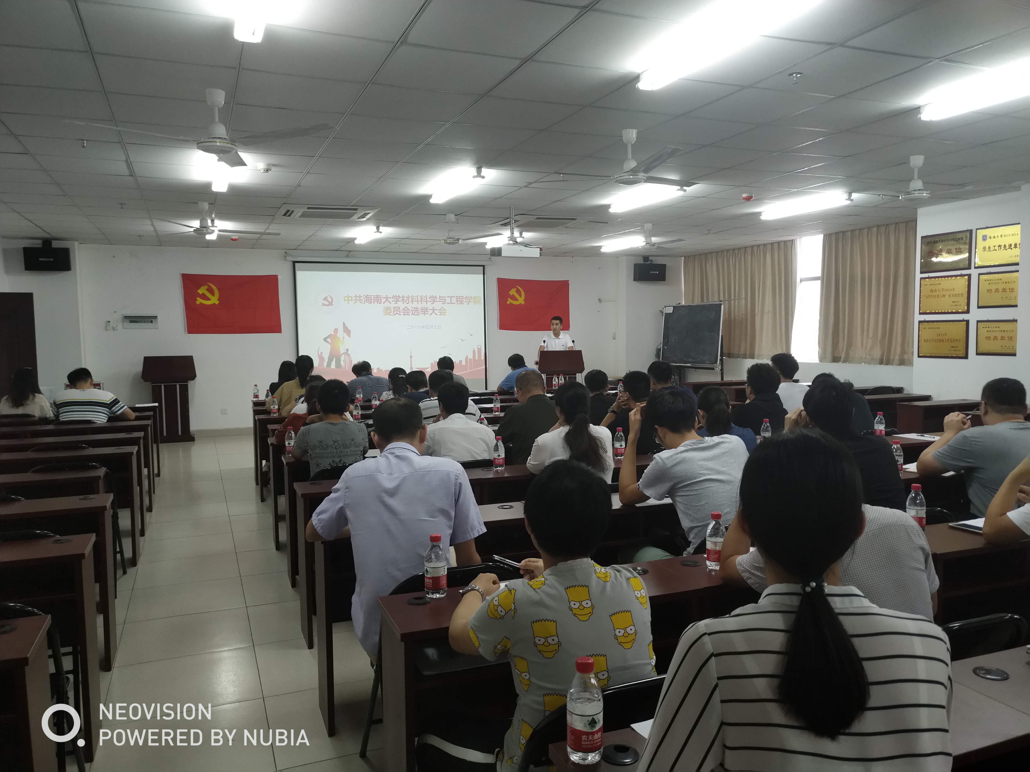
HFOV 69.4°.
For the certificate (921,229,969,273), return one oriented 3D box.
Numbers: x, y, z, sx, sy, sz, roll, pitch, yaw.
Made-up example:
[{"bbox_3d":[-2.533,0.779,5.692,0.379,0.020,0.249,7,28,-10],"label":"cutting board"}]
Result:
[{"bbox_3d":[4.527,-1.407,7.835,0.025,0.393,0.585,-2,4,-23],"label":"certificate"}]

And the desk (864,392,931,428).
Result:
[{"bbox_3d":[3.684,0.491,7.444,0.940,0.760,0.360,-3,5,-23],"label":"desk"}]

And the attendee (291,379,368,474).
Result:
[{"bbox_3d":[-1.095,0.599,4.499,0.510,1.280,0.750,-2,4,-23],"label":"attendee"}]

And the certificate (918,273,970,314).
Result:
[{"bbox_3d":[4.746,-1.006,8.220,0.030,0.420,0.610,-3,5,-23],"label":"certificate"}]

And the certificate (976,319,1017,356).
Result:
[{"bbox_3d":[4.767,-0.470,7.354,0.025,0.353,0.450,-2,4,-23],"label":"certificate"}]

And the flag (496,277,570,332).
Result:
[{"bbox_3d":[0.367,-1.492,13.707,1.450,0.940,0.030,-3,5,-23],"label":"flag"}]

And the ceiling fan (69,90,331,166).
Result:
[{"bbox_3d":[-1.555,-1.358,3.853,1.330,0.360,1.330,-3,5,-23],"label":"ceiling fan"}]

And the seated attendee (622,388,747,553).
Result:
[{"bbox_3d":[0.705,0.670,3.162,0.530,1.300,0.800,-2,4,-23],"label":"seated attendee"}]

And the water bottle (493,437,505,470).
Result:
[{"bbox_3d":[-0.086,0.370,4.210,0.065,0.187,0.065,-1,5,0],"label":"water bottle"}]

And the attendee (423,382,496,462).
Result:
[{"bbox_3d":[-0.383,0.570,4.787,0.500,1.240,0.750,-3,5,-23],"label":"attendee"}]

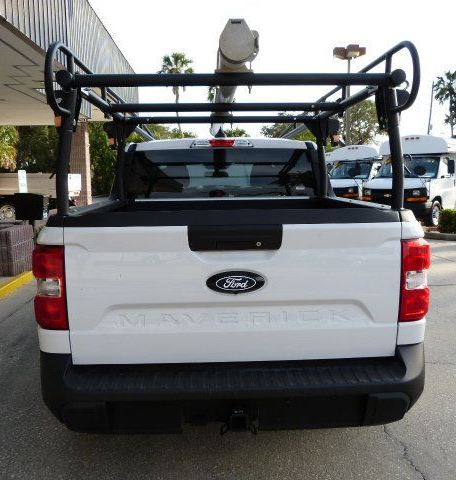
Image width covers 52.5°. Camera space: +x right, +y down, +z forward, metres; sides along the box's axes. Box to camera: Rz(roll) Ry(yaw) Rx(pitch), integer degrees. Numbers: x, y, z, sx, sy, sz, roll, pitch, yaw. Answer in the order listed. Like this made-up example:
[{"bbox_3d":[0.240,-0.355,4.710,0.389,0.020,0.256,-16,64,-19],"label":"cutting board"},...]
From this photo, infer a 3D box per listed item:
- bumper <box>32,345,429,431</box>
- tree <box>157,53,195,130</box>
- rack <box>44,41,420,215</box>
[{"bbox_3d":[0.037,0.629,2.038,1.730,0.320,0.420,-1,8,-3],"label":"bumper"},{"bbox_3d":[-3.837,-9.191,36.960,3.000,11.100,3.000,-1,8,-3],"label":"tree"},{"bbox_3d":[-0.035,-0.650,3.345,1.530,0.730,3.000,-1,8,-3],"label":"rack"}]

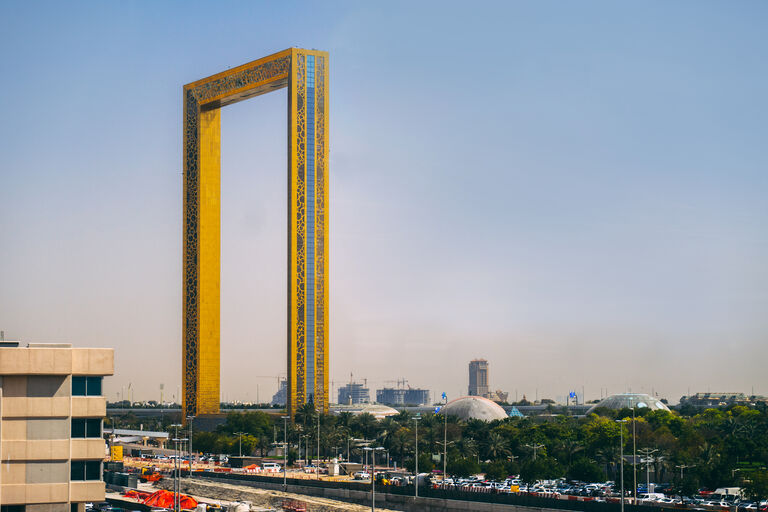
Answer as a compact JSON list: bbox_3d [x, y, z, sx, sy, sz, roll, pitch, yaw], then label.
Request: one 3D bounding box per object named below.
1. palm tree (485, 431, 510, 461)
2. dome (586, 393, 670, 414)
[{"bbox_3d":[26.944,46.411,395.000,6.200,10.000,6.200,0,-5,0],"label":"palm tree"},{"bbox_3d":[132.250,80.594,900.000,46.000,13.000,46.000,0,-5,0],"label":"dome"}]

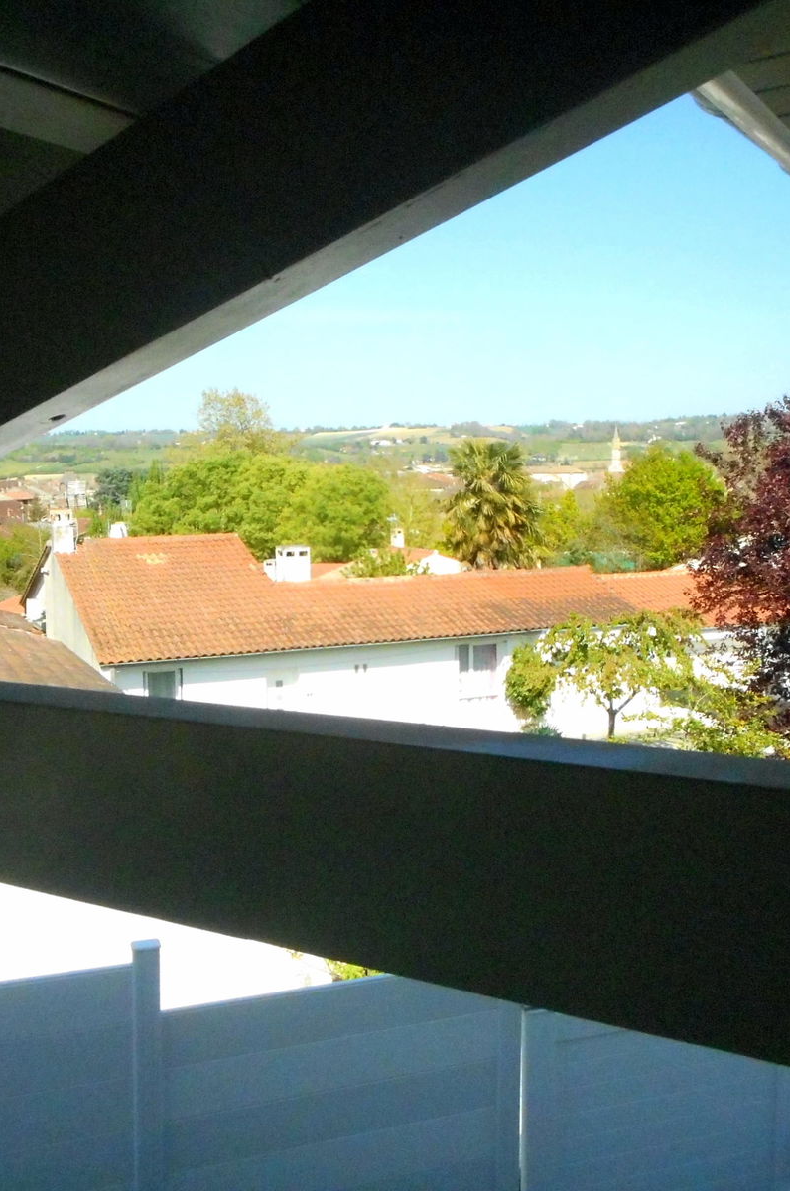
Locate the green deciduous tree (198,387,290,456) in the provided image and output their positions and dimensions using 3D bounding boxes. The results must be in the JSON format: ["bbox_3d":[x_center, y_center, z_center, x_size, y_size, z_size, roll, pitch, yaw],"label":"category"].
[{"bbox_3d":[-16.342,-13.515,122.964,11.000,17.290,11.000,-1,6,-8],"label":"green deciduous tree"}]

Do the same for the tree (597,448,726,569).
[{"bbox_3d":[10.886,-2.026,47.454,5.200,8.150,5.200,2,7,13],"label":"tree"}]

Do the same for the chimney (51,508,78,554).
[{"bbox_3d":[-7.784,-1.519,27.000,0.570,1.080,0.580,-3,7,-27],"label":"chimney"}]

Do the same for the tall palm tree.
[{"bbox_3d":[3.546,-1.648,42.460,3.500,8.250,3.500,1,6,5],"label":"tall palm tree"}]

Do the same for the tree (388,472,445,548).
[{"bbox_3d":[1.122,-3.692,68.407,4.300,7.300,4.300,0,6,1],"label":"tree"}]

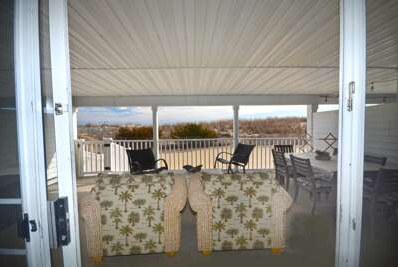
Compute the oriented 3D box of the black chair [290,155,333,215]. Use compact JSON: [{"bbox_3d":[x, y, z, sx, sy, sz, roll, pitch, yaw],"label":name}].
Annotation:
[{"bbox_3d":[1.860,0.808,2.730,0.570,0.860,0.490,-1,2,-3],"label":"black chair"}]

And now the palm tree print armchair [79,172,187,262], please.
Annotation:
[{"bbox_3d":[-0.710,0.850,2.120,1.070,0.860,0.860,-1,2,-8],"label":"palm tree print armchair"}]

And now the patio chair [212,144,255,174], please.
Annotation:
[{"bbox_3d":[0.960,0.746,4.450,0.780,0.910,0.620,-1,2,-30],"label":"patio chair"}]

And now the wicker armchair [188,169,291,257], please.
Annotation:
[{"bbox_3d":[0.426,0.853,2.160,1.100,0.840,0.880,-1,3,-2],"label":"wicker armchair"}]

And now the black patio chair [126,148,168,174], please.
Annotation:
[{"bbox_3d":[-1.070,0.792,3.500,0.760,0.910,0.620,1,2,41],"label":"black patio chair"}]

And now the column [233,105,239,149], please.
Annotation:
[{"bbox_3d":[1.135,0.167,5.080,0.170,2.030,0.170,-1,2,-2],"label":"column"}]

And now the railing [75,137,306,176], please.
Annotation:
[{"bbox_3d":[-0.130,0.667,5.000,6.970,1.060,0.200,-1,2,-2],"label":"railing"}]

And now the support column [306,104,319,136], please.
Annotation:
[{"bbox_3d":[3.470,0.142,5.140,0.220,2.030,0.180,-1,2,-2],"label":"support column"}]

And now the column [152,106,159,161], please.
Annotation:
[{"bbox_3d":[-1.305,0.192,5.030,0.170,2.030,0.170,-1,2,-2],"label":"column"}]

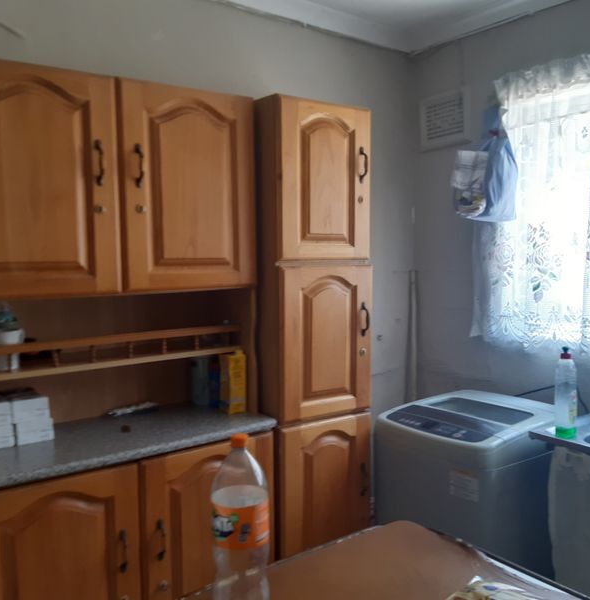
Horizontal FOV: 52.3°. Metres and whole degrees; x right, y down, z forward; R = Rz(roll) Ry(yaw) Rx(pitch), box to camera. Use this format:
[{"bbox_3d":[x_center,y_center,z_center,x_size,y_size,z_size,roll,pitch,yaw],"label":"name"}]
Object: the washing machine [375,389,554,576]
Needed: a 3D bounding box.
[{"bbox_3d":[0.679,0.841,2.188,0.539,0.854,0.531,-4,5,-35],"label":"washing machine"}]

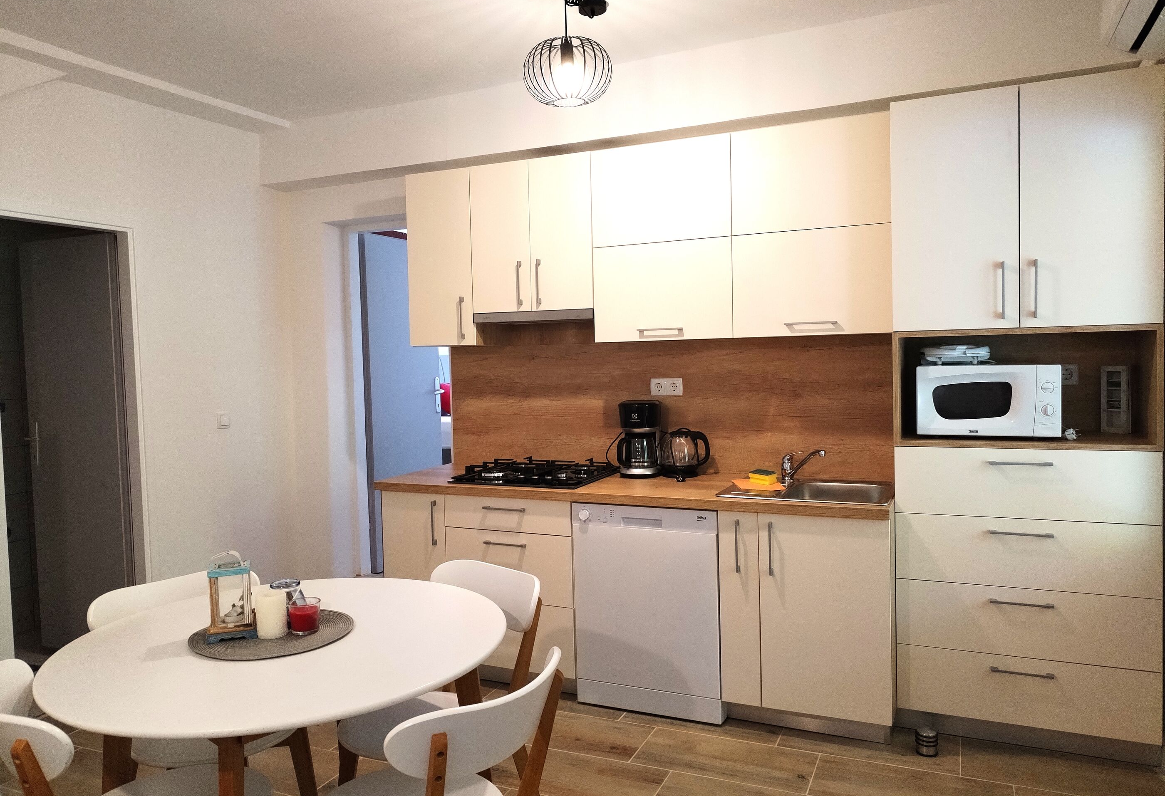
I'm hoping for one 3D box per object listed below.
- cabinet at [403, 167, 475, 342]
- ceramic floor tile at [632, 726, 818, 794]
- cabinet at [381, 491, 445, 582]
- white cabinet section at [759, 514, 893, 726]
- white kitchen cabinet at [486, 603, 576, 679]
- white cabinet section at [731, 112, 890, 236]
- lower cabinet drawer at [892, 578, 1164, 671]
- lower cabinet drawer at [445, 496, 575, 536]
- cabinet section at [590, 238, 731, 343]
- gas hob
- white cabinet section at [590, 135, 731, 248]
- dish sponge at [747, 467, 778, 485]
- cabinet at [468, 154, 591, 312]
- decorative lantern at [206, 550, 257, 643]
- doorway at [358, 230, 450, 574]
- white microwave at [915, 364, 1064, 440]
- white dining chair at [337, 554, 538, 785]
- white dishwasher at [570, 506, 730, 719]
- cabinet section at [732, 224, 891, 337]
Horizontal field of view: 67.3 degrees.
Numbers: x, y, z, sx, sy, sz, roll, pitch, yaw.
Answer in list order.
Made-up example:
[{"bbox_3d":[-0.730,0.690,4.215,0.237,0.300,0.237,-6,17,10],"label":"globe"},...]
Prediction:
[{"bbox_3d":[-0.595,-0.651,4.173,0.352,0.795,0.300,0,3,24],"label":"cabinet"},{"bbox_3d":[0.494,1.253,3.030,0.602,0.010,0.297,0,3,24],"label":"ceramic floor tile"},{"bbox_3d":[-0.611,0.794,4.089,0.329,0.799,0.570,0,3,24],"label":"cabinet"},{"bbox_3d":[0.979,0.762,3.365,0.454,0.717,0.580,0,3,25],"label":"white cabinet section"},{"bbox_3d":[-0.208,0.973,3.833,0.601,0.288,0.502,0,3,25],"label":"white kitchen cabinet"},{"bbox_3d":[0.925,-0.843,3.456,0.592,0.401,0.360,0,3,25],"label":"white cabinet section"},{"bbox_3d":[1.590,0.751,3.184,0.802,0.239,0.480,0,3,24],"label":"lower cabinet drawer"},{"bbox_3d":[-0.227,0.470,3.795,0.601,0.142,0.462,0,3,25],"label":"lower cabinet drawer"},{"bbox_3d":[0.396,-0.444,3.728,0.599,0.395,0.360,0,3,25],"label":"cabinet section"},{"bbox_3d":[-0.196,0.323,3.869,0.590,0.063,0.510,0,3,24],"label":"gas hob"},{"bbox_3d":[0.387,-0.842,3.711,0.599,0.401,0.360,0,3,25],"label":"white cabinet section"},{"bbox_3d":[0.734,0.322,3.533,0.093,0.042,0.069,1,4,42],"label":"dish sponge"},{"bbox_3d":[-0.151,-0.714,3.959,0.599,0.651,0.372,0,3,25],"label":"cabinet"},{"bbox_3d":[-0.828,0.459,2.069,0.108,0.204,0.101,-2,3,-17],"label":"decorative lantern"},{"bbox_3d":[-0.946,0.060,4.660,0.720,1.960,0.200,0,3,24],"label":"doorway"},{"bbox_3d":[1.478,0.007,3.193,0.457,0.257,0.347,0,3,25],"label":"white microwave"},{"bbox_3d":[-0.394,0.890,2.329,0.462,0.784,0.533,1,3,35],"label":"white dining chair"},{"bbox_3d":[0.360,0.809,3.656,0.597,0.816,0.585,0,3,24],"label":"white dishwasher"},{"bbox_3d":[0.935,-0.445,3.474,0.592,0.395,0.360,0,3,25],"label":"cabinet section"}]

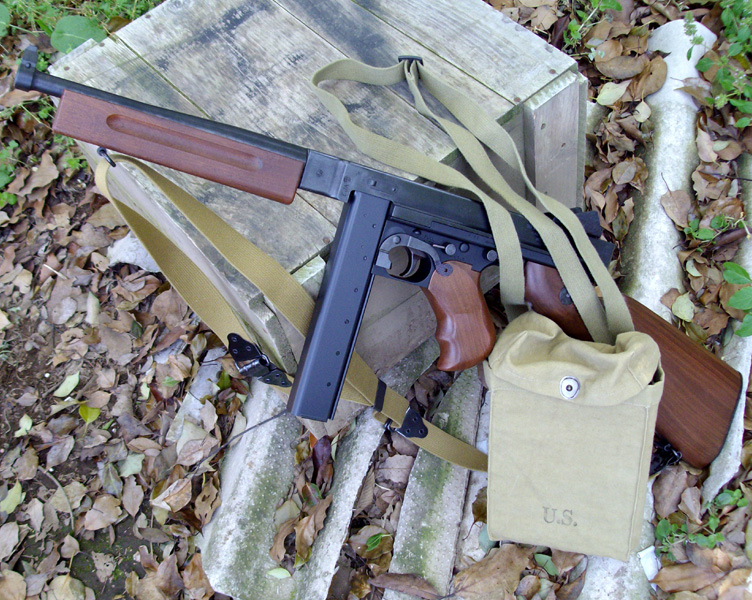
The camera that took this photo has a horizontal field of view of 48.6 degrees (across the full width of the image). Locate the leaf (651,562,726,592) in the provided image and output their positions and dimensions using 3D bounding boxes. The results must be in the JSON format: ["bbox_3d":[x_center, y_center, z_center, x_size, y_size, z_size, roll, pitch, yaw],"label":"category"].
[{"bbox_3d":[0.331,0.294,0.880,0.082,0.014,0.030,-8,52,4],"label":"leaf"}]

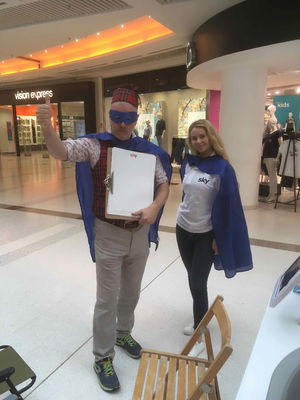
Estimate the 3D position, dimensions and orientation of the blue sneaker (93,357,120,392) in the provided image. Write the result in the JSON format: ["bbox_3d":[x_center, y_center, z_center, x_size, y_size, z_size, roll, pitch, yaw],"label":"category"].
[{"bbox_3d":[-0.282,1.099,2.181,0.110,0.115,0.290,-5,13,-23],"label":"blue sneaker"}]

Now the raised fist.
[{"bbox_3d":[-0.515,-0.440,1.665,0.080,0.155,0.100,-3,12,-15],"label":"raised fist"}]

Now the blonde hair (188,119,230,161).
[{"bbox_3d":[0.400,-0.404,2.286,0.265,0.285,0.230,2,12,12],"label":"blonde hair"}]

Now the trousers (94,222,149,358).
[{"bbox_3d":[-0.200,0.583,2.247,0.380,0.980,0.340,-6,13,-27],"label":"trousers"}]

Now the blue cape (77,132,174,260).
[{"bbox_3d":[-0.165,-0.019,2.192,0.560,0.850,0.350,-5,13,-22],"label":"blue cape"}]

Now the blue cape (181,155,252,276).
[{"bbox_3d":[0.460,0.095,2.431,0.460,0.860,0.350,5,13,24],"label":"blue cape"}]

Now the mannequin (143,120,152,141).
[{"bbox_3d":[-0.080,-2.476,14.296,0.480,1.800,0.320,0,12,0],"label":"mannequin"}]

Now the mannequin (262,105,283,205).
[{"bbox_3d":[2.470,-0.921,6.805,0.450,1.920,0.340,1,12,5],"label":"mannequin"}]

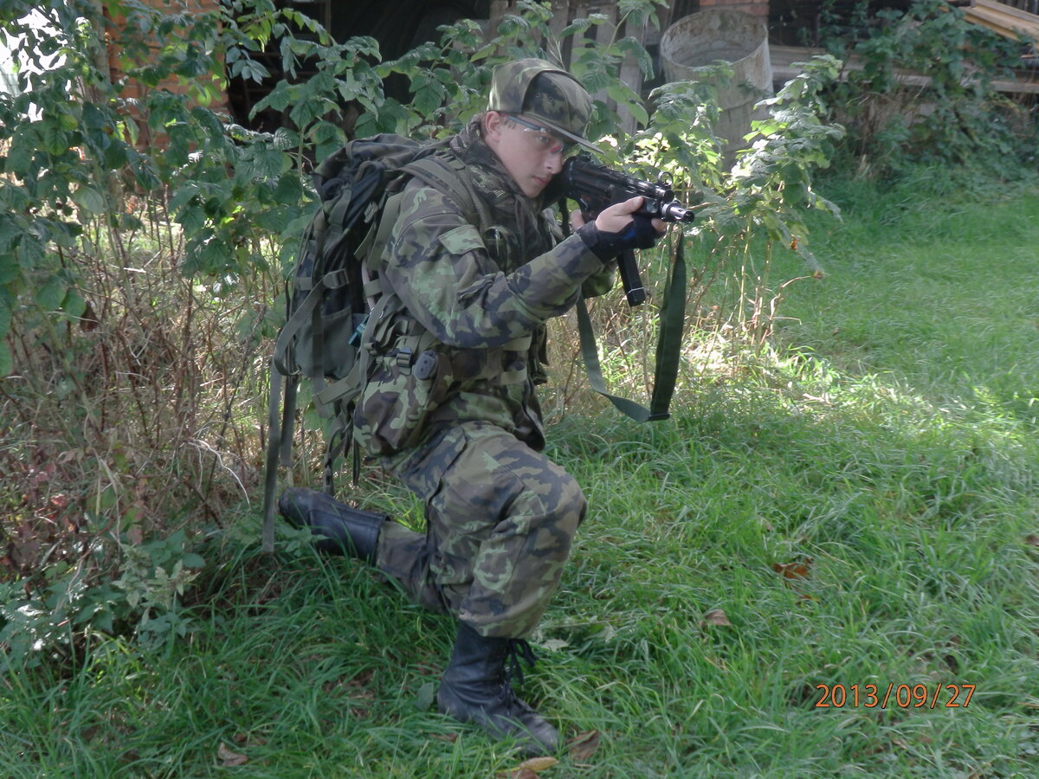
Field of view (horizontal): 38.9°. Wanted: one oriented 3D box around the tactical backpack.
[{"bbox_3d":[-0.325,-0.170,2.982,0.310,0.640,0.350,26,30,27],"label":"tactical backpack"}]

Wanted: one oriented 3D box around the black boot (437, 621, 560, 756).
[{"bbox_3d":[-0.051,0.548,2.860,0.285,0.250,0.108,12,23,30],"label":"black boot"}]

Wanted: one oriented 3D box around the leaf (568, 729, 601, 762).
[{"bbox_3d":[0.120,0.673,2.785,0.060,0.030,0.055,0,20,0],"label":"leaf"}]

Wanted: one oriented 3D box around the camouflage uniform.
[{"bbox_3d":[-0.075,0.036,2.913,0.750,1.120,0.560,13,24,33],"label":"camouflage uniform"}]

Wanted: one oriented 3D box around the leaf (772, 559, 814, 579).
[{"bbox_3d":[0.646,0.423,3.479,0.090,0.025,0.065,0,20,0],"label":"leaf"}]

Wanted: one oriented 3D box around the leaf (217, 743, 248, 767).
[{"bbox_3d":[-0.538,0.686,2.757,0.055,0.025,0.045,0,20,0],"label":"leaf"}]

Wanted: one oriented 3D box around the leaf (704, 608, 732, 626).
[{"bbox_3d":[0.438,0.505,3.255,0.060,0.025,0.050,0,20,0],"label":"leaf"}]

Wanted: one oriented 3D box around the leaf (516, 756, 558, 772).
[{"bbox_3d":[0.033,0.698,2.740,0.075,0.015,0.035,-3,20,-9],"label":"leaf"}]

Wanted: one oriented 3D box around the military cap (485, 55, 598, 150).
[{"bbox_3d":[0.056,-0.504,2.600,0.260,0.130,0.180,22,0,35],"label":"military cap"}]

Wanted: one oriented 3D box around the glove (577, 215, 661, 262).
[{"bbox_3d":[0.167,-0.255,2.480,0.130,0.080,0.090,21,23,30],"label":"glove"}]

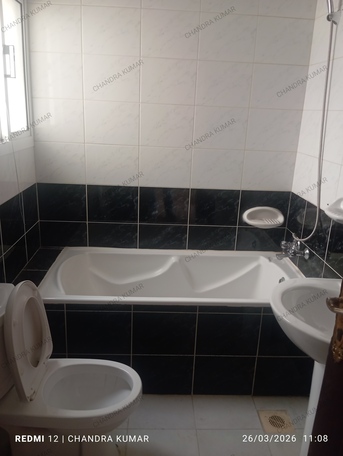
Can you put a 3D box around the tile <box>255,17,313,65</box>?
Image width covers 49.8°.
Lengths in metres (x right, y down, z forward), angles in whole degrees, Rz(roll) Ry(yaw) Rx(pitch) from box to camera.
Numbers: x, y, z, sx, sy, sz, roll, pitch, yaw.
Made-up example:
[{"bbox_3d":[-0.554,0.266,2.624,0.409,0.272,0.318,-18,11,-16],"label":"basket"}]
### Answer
[{"bbox_3d":[0.657,-1.086,2.156,0.330,0.249,0.010,2,16,-3],"label":"tile"}]

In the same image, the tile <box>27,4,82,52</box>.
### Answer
[{"bbox_3d":[-0.649,-1.120,2.078,0.302,0.251,0.010,2,16,-3],"label":"tile"}]

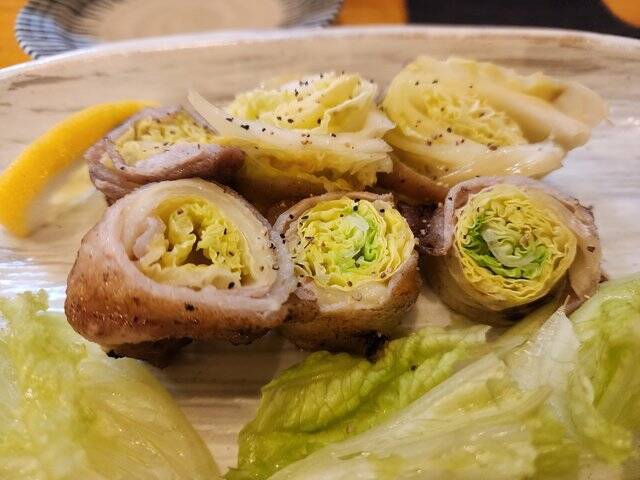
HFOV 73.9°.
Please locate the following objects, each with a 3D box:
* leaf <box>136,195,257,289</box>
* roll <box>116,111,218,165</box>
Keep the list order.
[{"bbox_3d":[-0.044,0.001,0.150,0.041,0.025,0.032,-1,51,0],"label":"leaf"},{"bbox_3d":[-0.065,-0.043,0.182,0.043,0.018,0.029,-9,51,-6],"label":"roll"}]

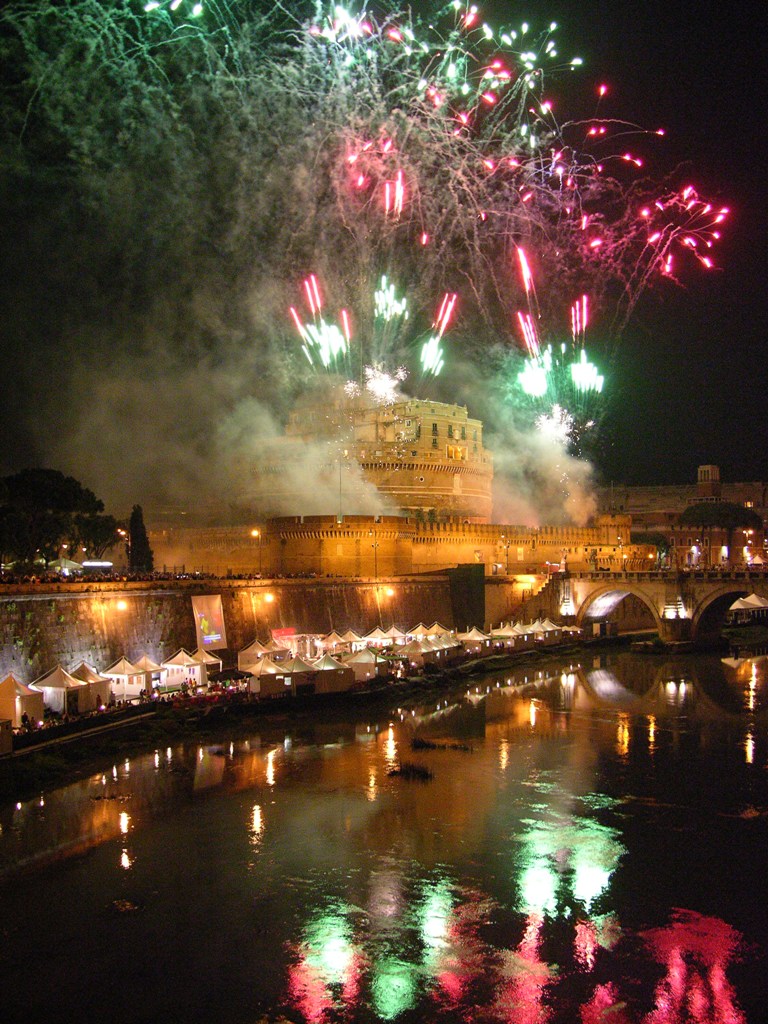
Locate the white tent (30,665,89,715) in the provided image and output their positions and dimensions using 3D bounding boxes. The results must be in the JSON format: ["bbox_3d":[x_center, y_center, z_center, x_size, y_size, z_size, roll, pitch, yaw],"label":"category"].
[{"bbox_3d":[-30.940,16.790,98.780,3.950,4.320,3.950,-1,-3,16],"label":"white tent"}]

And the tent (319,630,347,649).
[{"bbox_3d":[-7.490,20.430,159.390,3.370,3.960,3.370,-2,-4,33],"label":"tent"}]

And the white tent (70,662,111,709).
[{"bbox_3d":[-27.848,15.905,95.818,3.600,4.000,3.600,-1,-3,16],"label":"white tent"}]

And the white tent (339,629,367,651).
[{"bbox_3d":[-5.410,20.500,162.140,3.500,4.140,3.500,-2,-4,33],"label":"white tent"}]

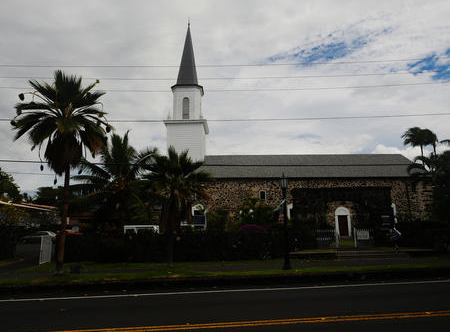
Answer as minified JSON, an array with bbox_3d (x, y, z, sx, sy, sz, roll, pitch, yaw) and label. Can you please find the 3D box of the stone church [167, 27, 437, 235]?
[{"bbox_3d":[8.750,-6.541,49.216,36.600,34.400,15.200,0,-10,0],"label":"stone church"}]

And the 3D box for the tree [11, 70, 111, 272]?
[{"bbox_3d":[-6.750,-0.072,12.726,4.100,8.220,4.000,0,-10,0],"label":"tree"}]

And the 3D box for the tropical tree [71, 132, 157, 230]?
[{"bbox_3d":[-7.500,1.467,21.086,5.800,7.800,5.600,0,-10,0],"label":"tropical tree"}]

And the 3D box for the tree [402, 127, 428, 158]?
[{"bbox_3d":[35.700,2.015,58.614,5.000,19.400,5.000,0,-10,0],"label":"tree"}]

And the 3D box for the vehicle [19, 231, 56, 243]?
[{"bbox_3d":[-20.700,7.870,34.646,4.400,1.450,1.800,1,-11,-6],"label":"vehicle"}]

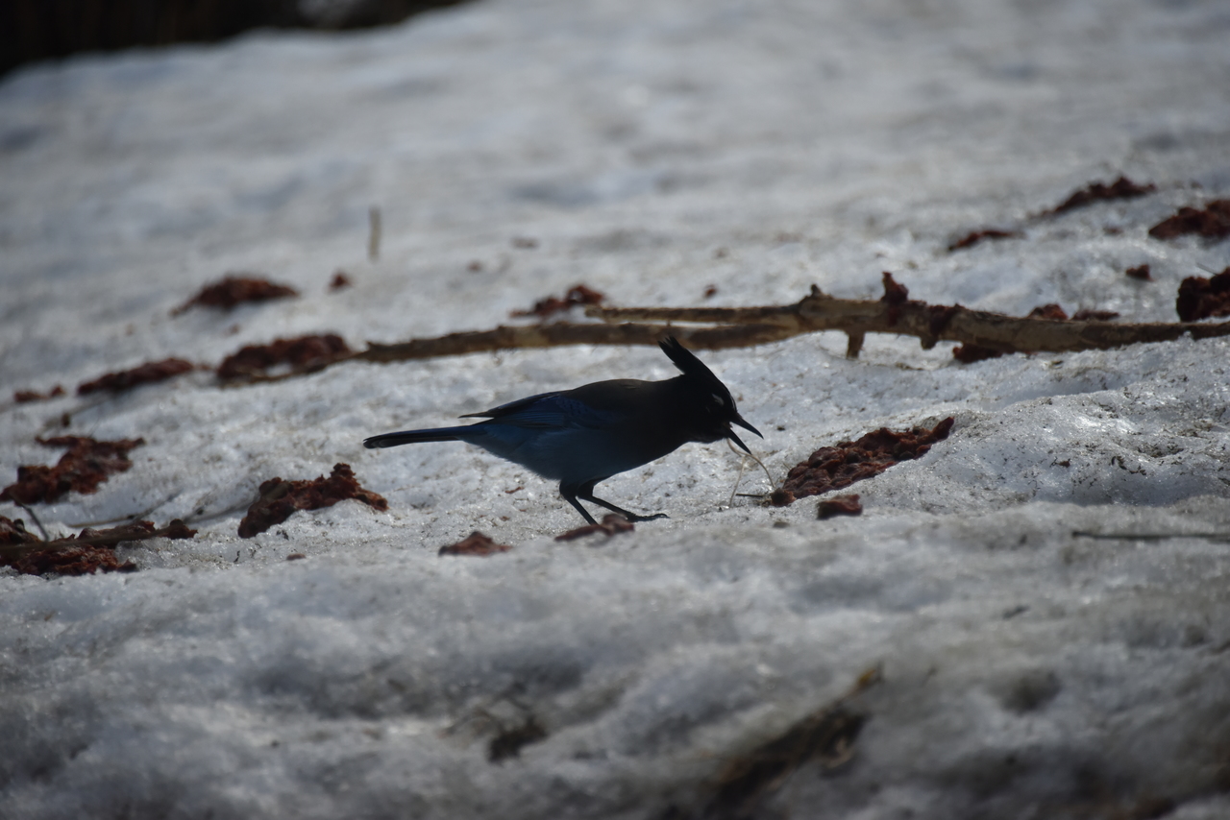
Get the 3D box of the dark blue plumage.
[{"bbox_3d":[-0.039,0.016,7.600,0.295,0.140,0.085,0,8,0],"label":"dark blue plumage"}]

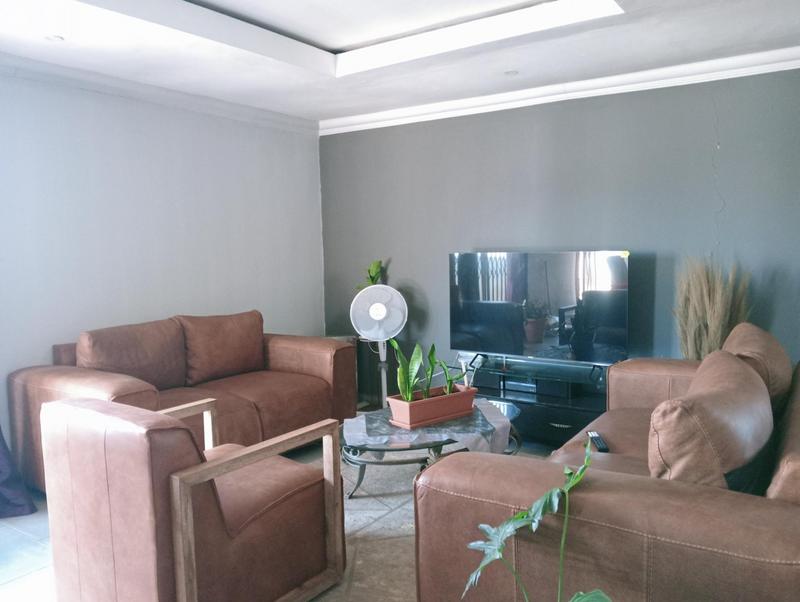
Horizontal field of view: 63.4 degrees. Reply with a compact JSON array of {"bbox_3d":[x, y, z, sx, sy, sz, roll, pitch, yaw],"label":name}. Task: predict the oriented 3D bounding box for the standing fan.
[{"bbox_3d":[-0.141,0.357,5.148,0.445,0.980,0.400,-1,5,-2],"label":"standing fan"}]

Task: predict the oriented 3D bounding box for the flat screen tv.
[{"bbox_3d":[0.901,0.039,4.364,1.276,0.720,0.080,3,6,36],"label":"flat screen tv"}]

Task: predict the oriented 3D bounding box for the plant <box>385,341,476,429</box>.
[{"bbox_3d":[0.178,0.431,3.519,0.510,0.427,0.240,-5,6,-39],"label":"plant"}]

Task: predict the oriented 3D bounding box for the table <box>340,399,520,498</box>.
[{"bbox_3d":[0.147,0.816,3.523,0.740,0.350,1.140,4,7,41],"label":"table"}]

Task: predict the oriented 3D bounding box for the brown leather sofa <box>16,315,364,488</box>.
[{"bbox_3d":[-1.206,0.540,3.943,1.050,0.850,1.760,3,6,36],"label":"brown leather sofa"}]

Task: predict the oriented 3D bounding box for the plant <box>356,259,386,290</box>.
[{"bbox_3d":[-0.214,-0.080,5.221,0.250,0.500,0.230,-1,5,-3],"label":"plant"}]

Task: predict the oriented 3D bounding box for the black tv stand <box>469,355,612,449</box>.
[{"bbox_3d":[0.978,0.689,4.371,1.280,0.428,0.420,3,6,36],"label":"black tv stand"}]

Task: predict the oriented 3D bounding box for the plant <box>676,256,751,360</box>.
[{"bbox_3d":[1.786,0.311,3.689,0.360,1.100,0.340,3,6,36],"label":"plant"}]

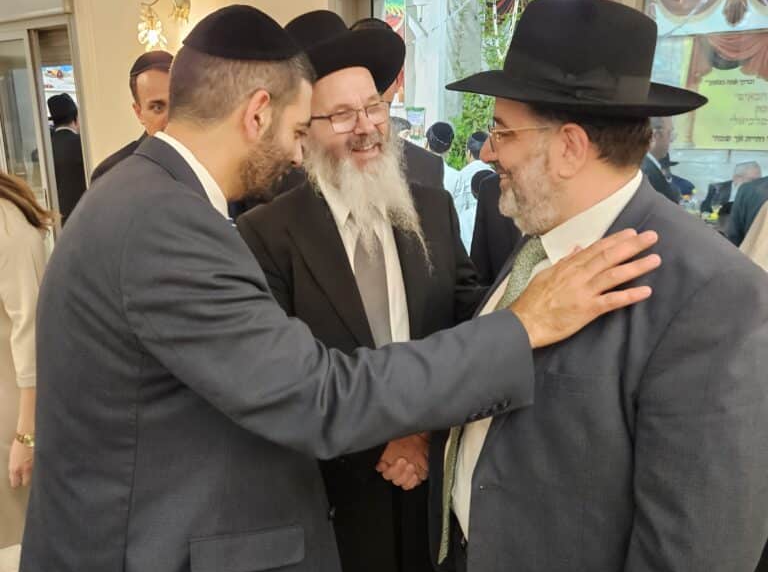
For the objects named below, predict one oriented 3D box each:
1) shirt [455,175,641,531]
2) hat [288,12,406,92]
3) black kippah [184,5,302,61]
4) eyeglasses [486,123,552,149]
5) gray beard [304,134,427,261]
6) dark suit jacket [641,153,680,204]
[{"bbox_3d":[0.267,0.096,1.008,0.330,0.580,0.460,-6,15,-19],"label":"shirt"},{"bbox_3d":[-0.109,-0.462,1.340,0.320,0.150,0.360,-17,9,-21],"label":"hat"},{"bbox_3d":[-0.195,-0.351,0.945,0.165,0.070,0.165,-7,23,-30],"label":"black kippah"},{"bbox_3d":[0.206,-0.203,0.920,0.140,0.050,0.145,5,18,10],"label":"eyeglasses"},{"bbox_3d":[-0.038,-0.166,1.260,0.200,0.240,0.140,-14,11,-22],"label":"gray beard"},{"bbox_3d":[1.756,-0.462,4.400,0.340,0.780,0.500,5,16,21],"label":"dark suit jacket"}]

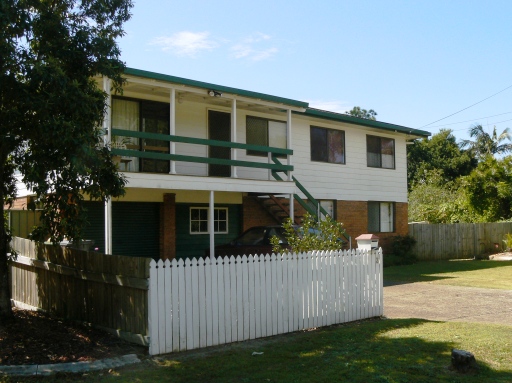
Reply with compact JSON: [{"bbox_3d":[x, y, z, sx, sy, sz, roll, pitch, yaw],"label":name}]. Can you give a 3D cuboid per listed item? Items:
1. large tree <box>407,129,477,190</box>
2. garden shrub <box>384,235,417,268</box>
[{"bbox_3d":[10.101,-0.065,30.907,4.800,6.710,4.800,2,-5,-42],"label":"large tree"},{"bbox_3d":[5.408,2.175,21.004,1.150,1.200,1.100,2,-5,-42],"label":"garden shrub"}]

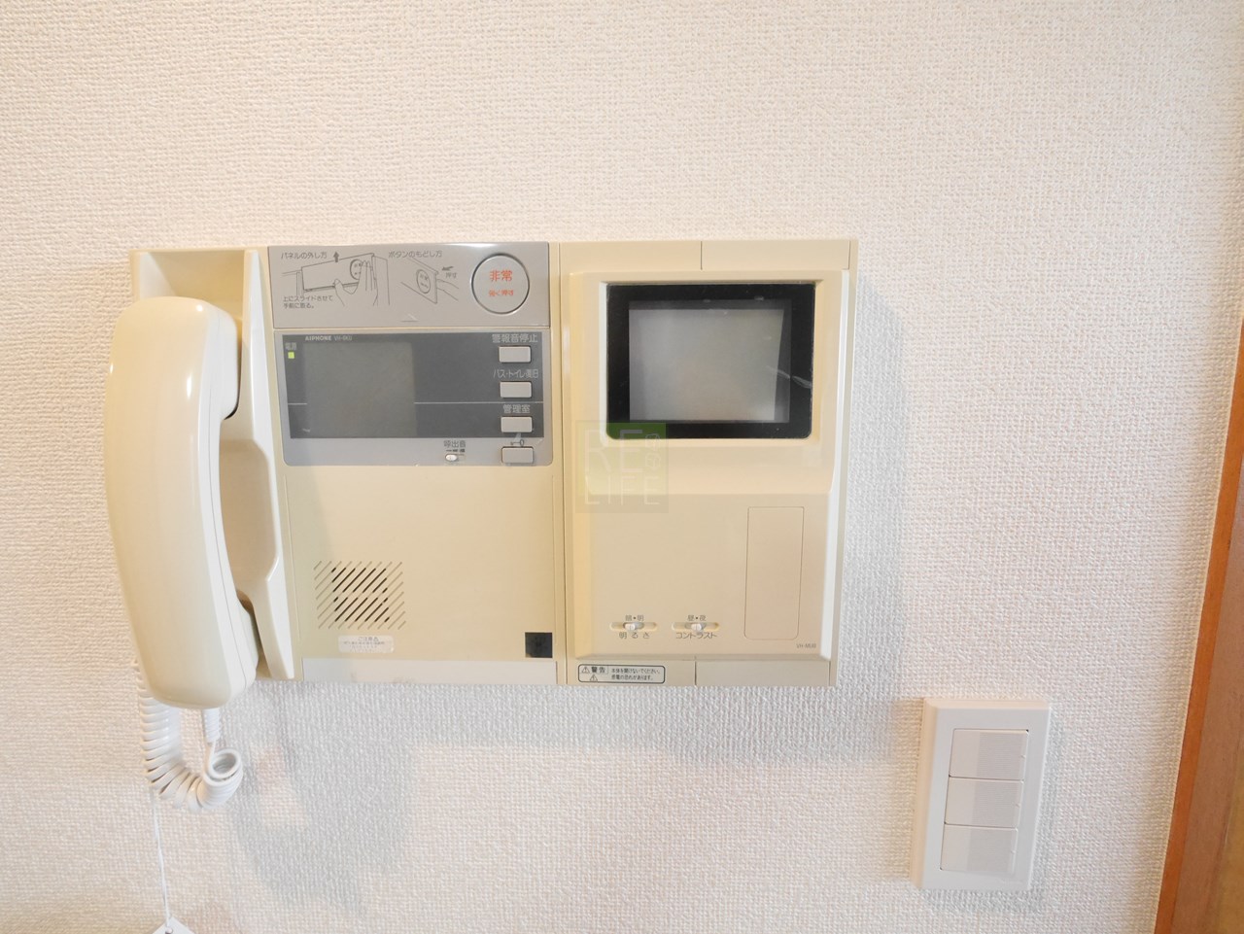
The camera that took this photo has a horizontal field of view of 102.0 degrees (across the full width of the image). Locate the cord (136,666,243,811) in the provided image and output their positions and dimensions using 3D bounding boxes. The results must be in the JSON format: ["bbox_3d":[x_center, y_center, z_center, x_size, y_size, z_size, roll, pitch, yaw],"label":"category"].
[{"bbox_3d":[-0.234,0.147,0.272,0.053,0.082,0.030,0,7,2],"label":"cord"}]

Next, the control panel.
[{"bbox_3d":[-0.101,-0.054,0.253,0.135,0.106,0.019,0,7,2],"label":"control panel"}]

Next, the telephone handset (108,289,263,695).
[{"bbox_3d":[-0.205,0.020,0.234,0.043,0.193,0.037,0,7,2],"label":"telephone handset"}]

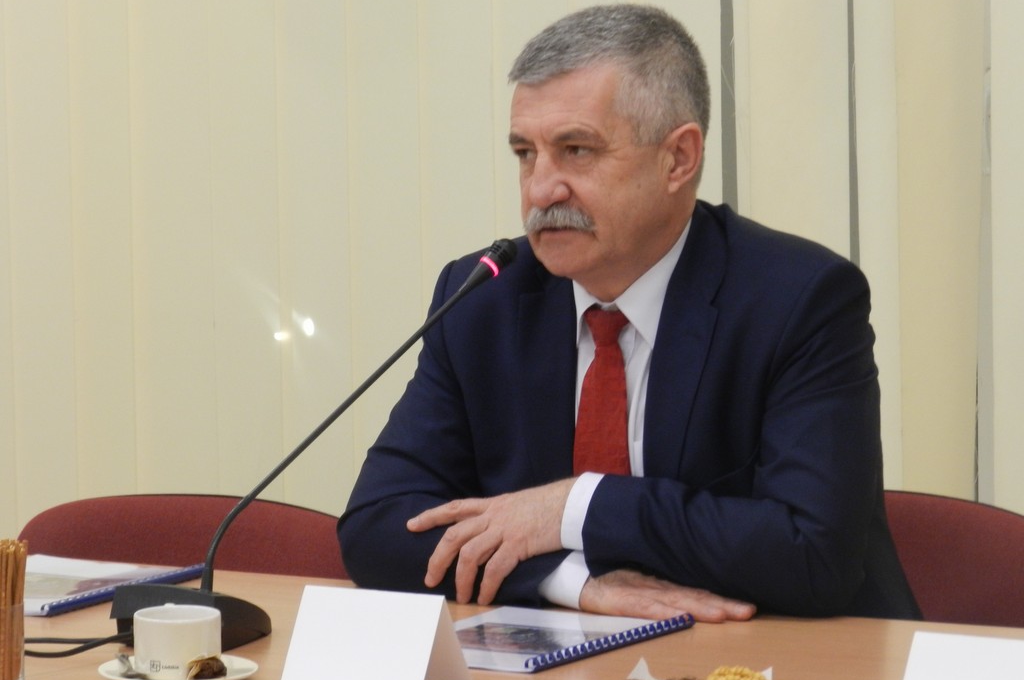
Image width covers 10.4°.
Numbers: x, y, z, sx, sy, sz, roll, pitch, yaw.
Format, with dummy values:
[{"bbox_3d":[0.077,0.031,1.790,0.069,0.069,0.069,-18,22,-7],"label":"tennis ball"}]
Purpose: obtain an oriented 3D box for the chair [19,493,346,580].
[{"bbox_3d":[-0.425,0.604,5.865,0.530,0.820,0.560,3,9,26],"label":"chair"}]

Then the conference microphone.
[{"bbox_3d":[-0.199,0.101,5.538,0.401,0.404,0.134,2,8,22],"label":"conference microphone"}]

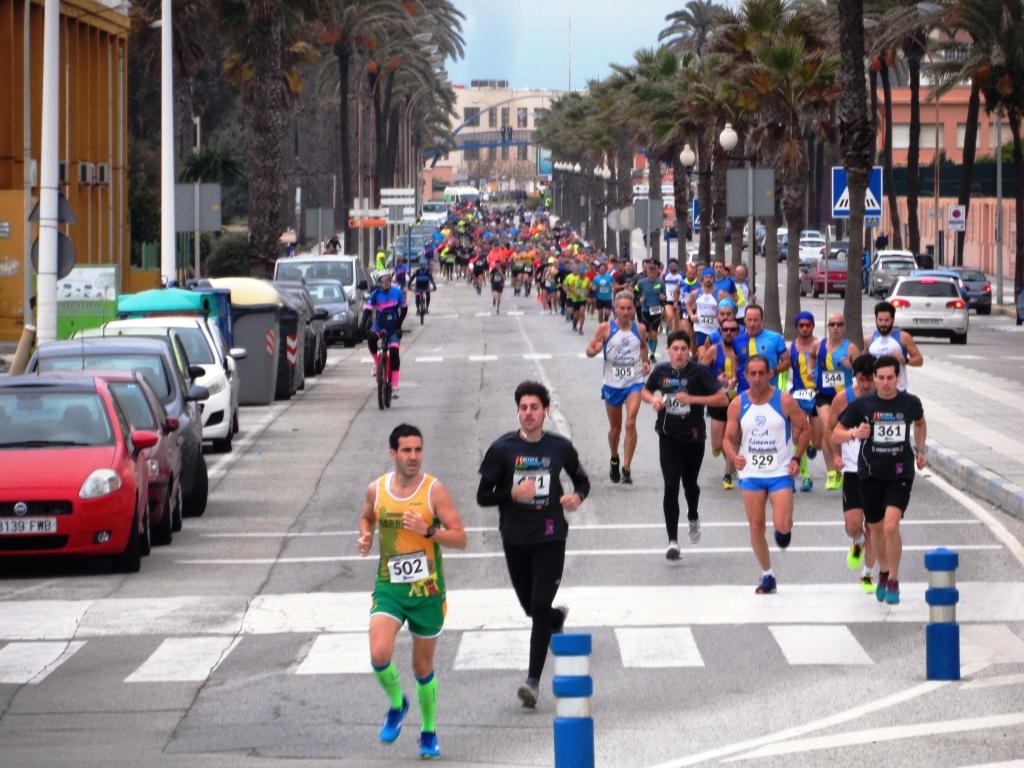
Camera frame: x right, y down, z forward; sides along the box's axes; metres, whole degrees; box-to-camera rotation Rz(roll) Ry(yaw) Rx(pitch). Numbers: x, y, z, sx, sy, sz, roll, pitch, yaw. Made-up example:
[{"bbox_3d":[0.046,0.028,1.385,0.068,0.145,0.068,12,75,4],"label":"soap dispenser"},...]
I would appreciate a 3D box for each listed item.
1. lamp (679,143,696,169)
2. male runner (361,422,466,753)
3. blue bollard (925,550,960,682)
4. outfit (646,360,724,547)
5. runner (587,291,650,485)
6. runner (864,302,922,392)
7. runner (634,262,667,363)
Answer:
[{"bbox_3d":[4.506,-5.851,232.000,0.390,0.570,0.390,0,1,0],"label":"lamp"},{"bbox_3d":[-0.491,1.025,44.700,0.540,1.640,0.600,0,1,3],"label":"male runner"},{"bbox_3d":[2.459,1.316,51.700,0.195,0.750,0.195,0,1,0],"label":"blue bollard"},{"bbox_3d":[1.266,0.497,66.600,0.560,1.330,0.520,0,1,0],"label":"outfit"},{"bbox_3d":[1.015,0.033,86.300,0.610,1.830,0.700,0,1,0],"label":"runner"},{"bbox_3d":[3.554,0.113,85.000,0.570,1.750,0.680,0,1,0],"label":"runner"},{"bbox_3d":[2.412,-1.219,156.500,0.530,1.700,0.600,0,1,0],"label":"runner"}]

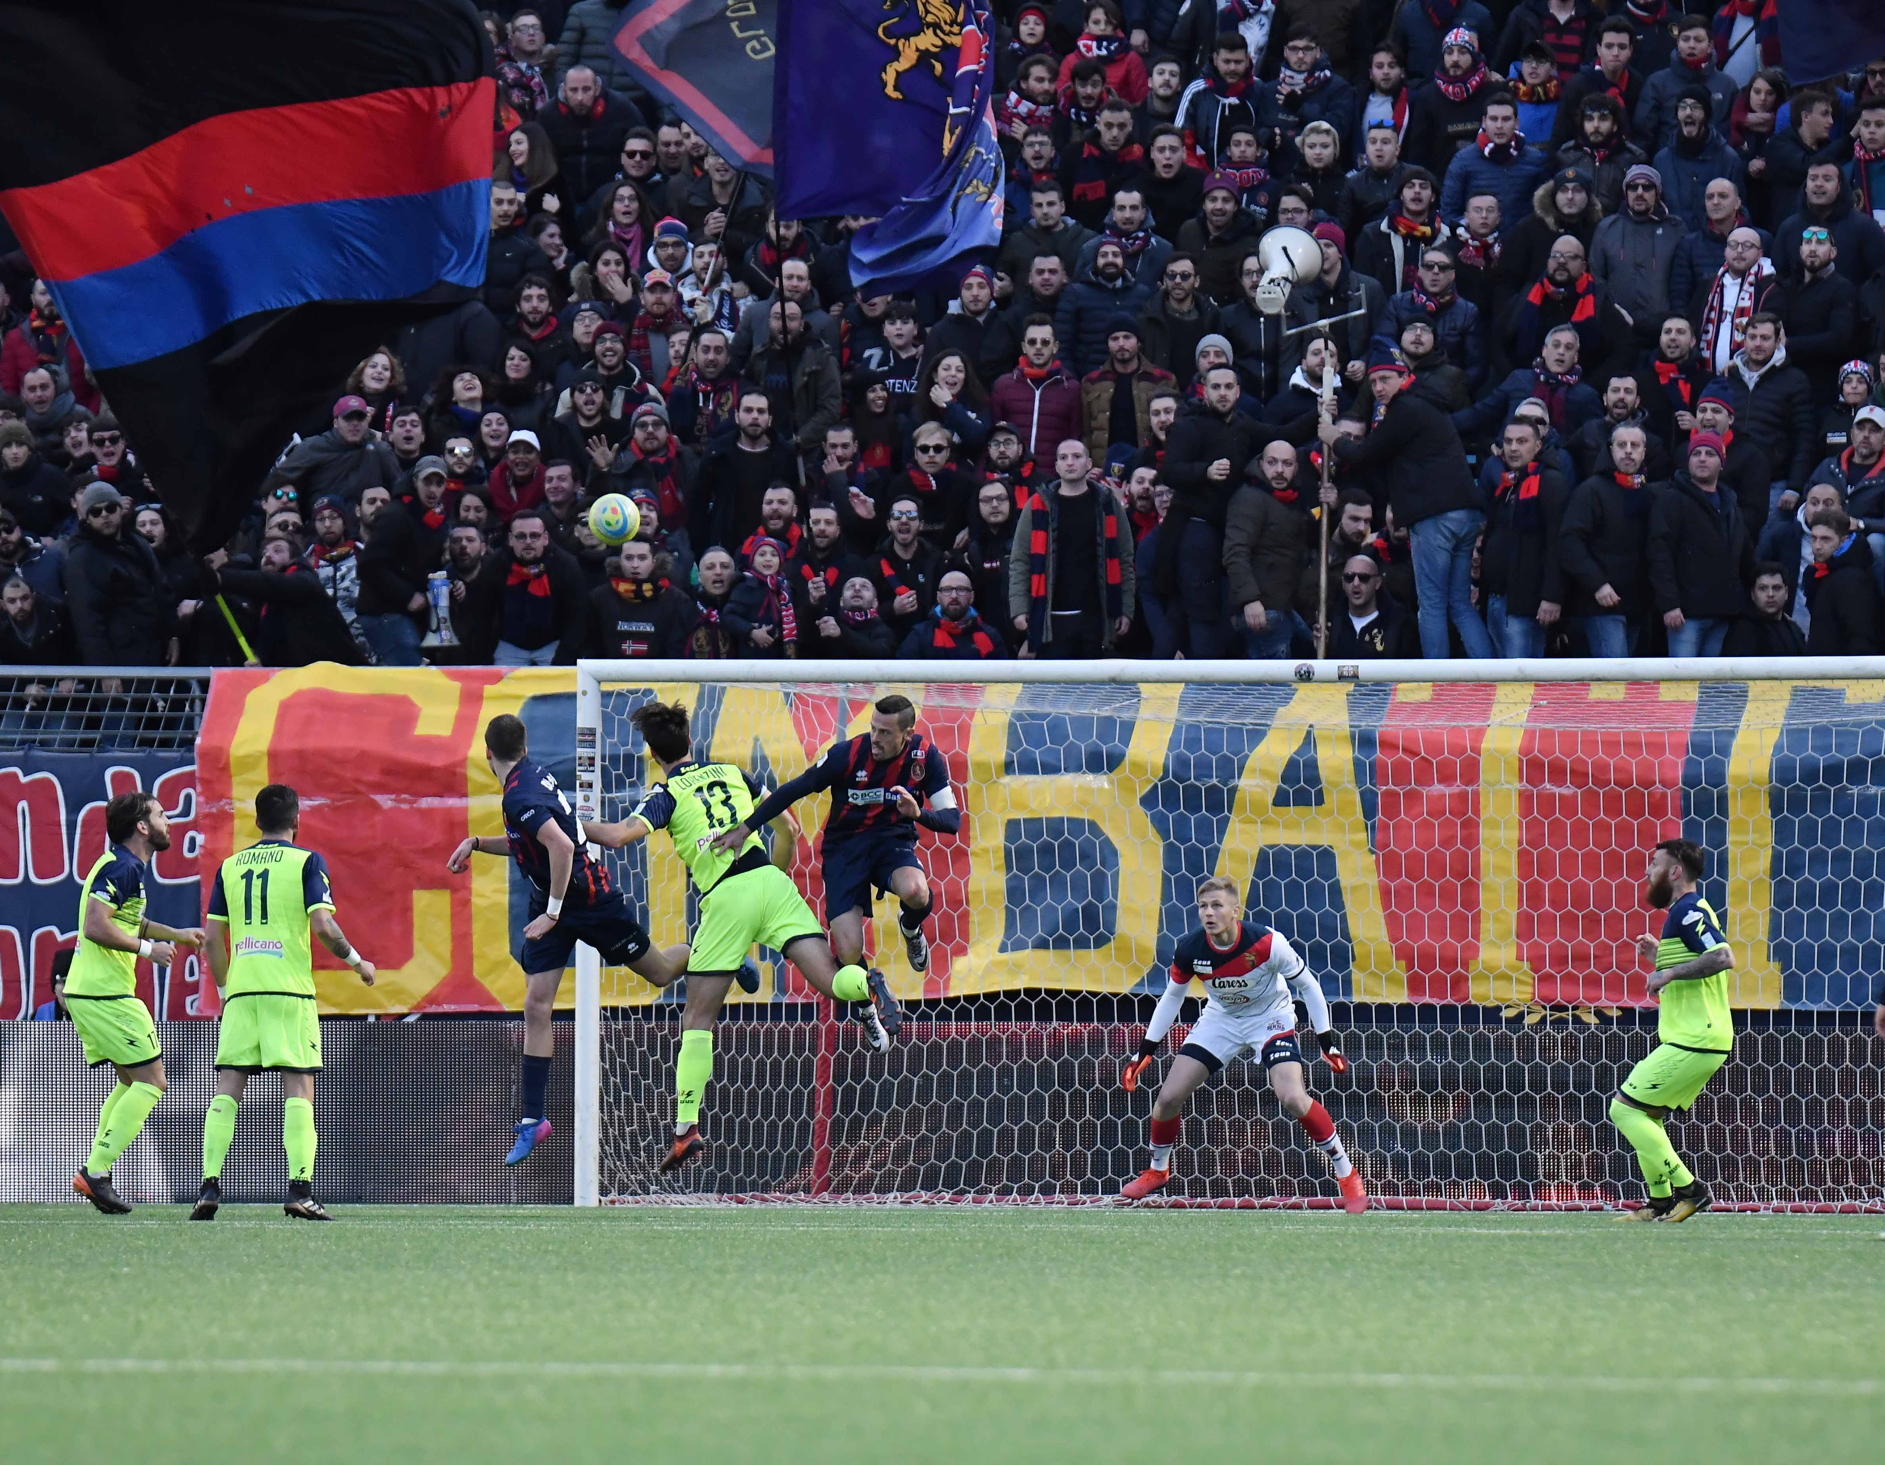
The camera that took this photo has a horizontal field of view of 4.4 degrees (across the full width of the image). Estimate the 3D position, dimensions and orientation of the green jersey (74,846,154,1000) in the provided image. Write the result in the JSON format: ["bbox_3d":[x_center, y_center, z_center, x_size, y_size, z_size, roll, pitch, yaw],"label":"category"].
[{"bbox_3d":[-3.520,0.790,104.300,0.310,0.660,0.500,8,-3,-17],"label":"green jersey"}]

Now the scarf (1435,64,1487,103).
[{"bbox_3d":[2.674,-3.344,127.500,0.275,0.205,0.240,0,-1,7],"label":"scarf"}]

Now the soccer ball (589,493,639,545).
[{"bbox_3d":[-1.385,-0.901,104.700,0.220,0.220,0.220,0,-1,0],"label":"soccer ball"}]

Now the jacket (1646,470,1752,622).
[{"bbox_3d":[3.741,-0.922,122.300,0.510,0.760,0.310,0,-1,-19],"label":"jacket"}]

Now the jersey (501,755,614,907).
[{"bbox_3d":[-1.622,0.419,104.000,0.320,0.660,0.500,-23,-4,31],"label":"jersey"}]

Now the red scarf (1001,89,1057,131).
[{"bbox_3d":[0.445,-3.224,128.000,0.300,0.225,0.240,0,-1,-9],"label":"red scarf"}]

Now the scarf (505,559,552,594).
[{"bbox_3d":[-2.109,-0.788,126.000,0.240,0.200,0.220,0,-1,2],"label":"scarf"}]

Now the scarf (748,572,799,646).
[{"bbox_3d":[-0.848,-0.625,124.000,0.260,0.370,0.190,0,-1,0],"label":"scarf"}]

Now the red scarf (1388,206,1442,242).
[{"bbox_3d":[2.454,-2.647,128.500,0.280,0.200,0.240,0,-1,7],"label":"red scarf"}]

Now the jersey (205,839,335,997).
[{"bbox_3d":[-2.760,0.762,101.500,0.520,0.650,0.290,0,-1,21],"label":"jersey"}]

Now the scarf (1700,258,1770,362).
[{"bbox_3d":[4.062,-2.149,127.000,0.370,0.570,0.260,0,-1,19],"label":"scarf"}]

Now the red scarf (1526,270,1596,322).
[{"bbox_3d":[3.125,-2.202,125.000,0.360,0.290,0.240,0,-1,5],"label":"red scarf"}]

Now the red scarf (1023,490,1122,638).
[{"bbox_3d":[0.664,-0.834,125.000,0.490,0.800,0.270,0,-1,5],"label":"red scarf"}]

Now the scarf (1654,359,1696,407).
[{"bbox_3d":[3.673,-1.749,124.000,0.235,0.260,0.200,0,-1,3],"label":"scarf"}]

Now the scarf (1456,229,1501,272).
[{"bbox_3d":[2.735,-2.464,126.000,0.245,0.235,0.220,0,-1,3],"label":"scarf"}]

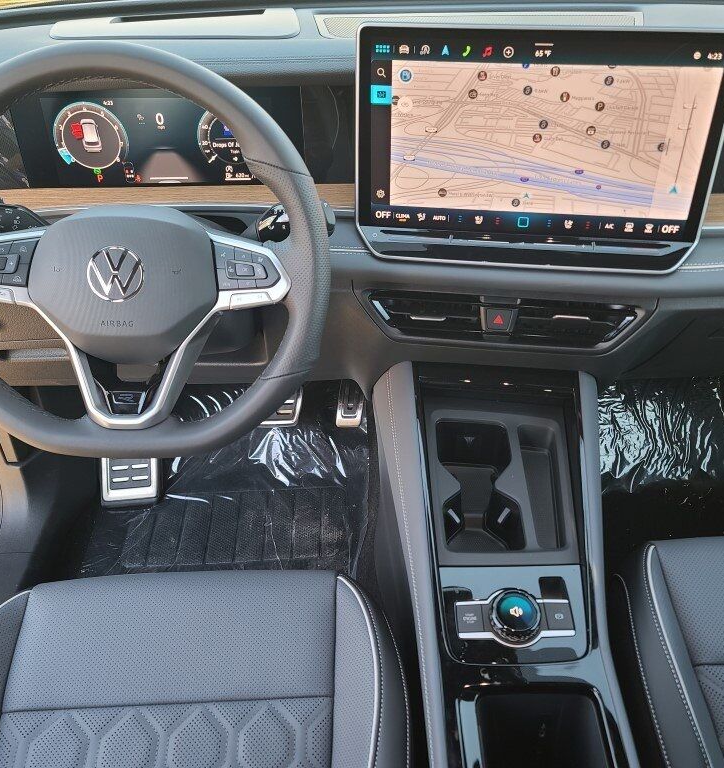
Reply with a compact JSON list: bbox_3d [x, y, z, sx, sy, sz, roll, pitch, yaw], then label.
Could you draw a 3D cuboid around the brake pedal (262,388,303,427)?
[{"bbox_3d":[-0.149,0.038,1.265,0.090,0.070,0.035,-2,4,-2],"label":"brake pedal"}]

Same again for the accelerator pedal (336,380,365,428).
[{"bbox_3d":[-0.020,0.028,1.300,0.044,0.100,0.035,-2,2,-2],"label":"accelerator pedal"}]

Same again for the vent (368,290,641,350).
[{"bbox_3d":[0.162,-0.081,0.848,0.305,0.062,0.045,4,33,6],"label":"vent"}]

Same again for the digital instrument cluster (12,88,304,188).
[{"bbox_3d":[-0.214,-0.267,0.803,0.303,0.102,0.035,-2,25,-2],"label":"digital instrument cluster"}]

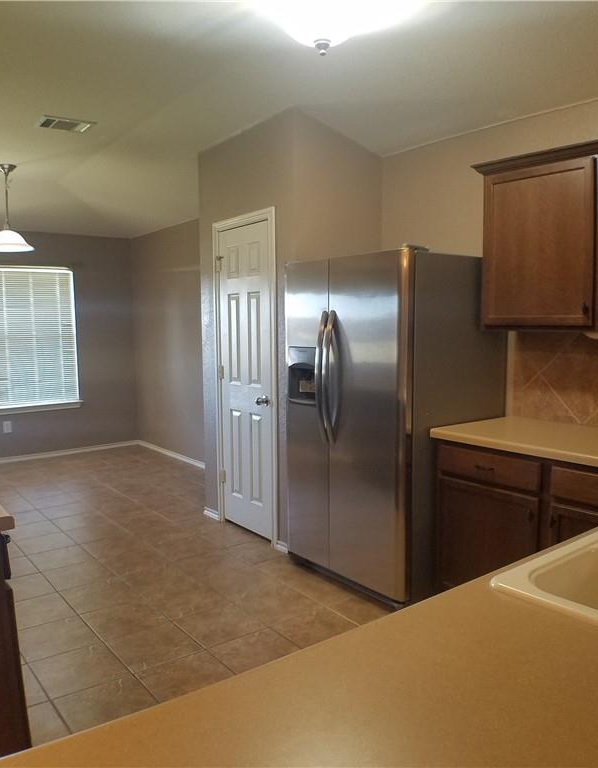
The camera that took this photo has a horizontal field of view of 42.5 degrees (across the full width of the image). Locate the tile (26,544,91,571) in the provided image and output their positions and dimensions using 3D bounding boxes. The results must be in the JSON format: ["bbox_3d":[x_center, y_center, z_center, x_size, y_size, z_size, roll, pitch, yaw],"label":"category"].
[{"bbox_3d":[-1.377,1.021,4.469,0.335,0.010,0.335,-5,8,-33],"label":"tile"}]

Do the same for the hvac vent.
[{"bbox_3d":[-1.403,-1.545,4.598,0.320,0.030,0.270,-5,8,-33],"label":"hvac vent"}]

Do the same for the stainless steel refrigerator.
[{"bbox_3d":[0.495,0.170,4.242,0.780,1.725,0.970,-4,6,-33],"label":"stainless steel refrigerator"}]

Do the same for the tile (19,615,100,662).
[{"bbox_3d":[-1.094,1.146,3.458,0.338,0.012,0.365,-5,6,-34],"label":"tile"}]

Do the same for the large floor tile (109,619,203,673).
[{"bbox_3d":[-0.623,1.141,3.337,0.335,0.010,0.335,-5,8,-33],"label":"large floor tile"}]

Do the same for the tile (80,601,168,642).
[{"bbox_3d":[-0.811,1.111,3.619,0.335,0.010,0.335,-5,8,-33],"label":"tile"}]

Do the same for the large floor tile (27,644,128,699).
[{"bbox_3d":[-0.896,1.169,3.137,0.338,0.012,0.365,-5,6,-34],"label":"large floor tile"}]

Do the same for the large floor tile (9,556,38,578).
[{"bbox_3d":[-1.658,1.046,4.282,0.335,0.010,0.335,-5,8,-33],"label":"large floor tile"}]

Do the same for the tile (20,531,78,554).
[{"bbox_3d":[-1.627,1.030,4.948,0.338,0.012,0.365,-5,6,-34],"label":"tile"}]

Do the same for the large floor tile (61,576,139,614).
[{"bbox_3d":[-1.032,1.100,3.978,0.338,0.012,0.365,-5,6,-34],"label":"large floor tile"}]

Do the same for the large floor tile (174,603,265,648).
[{"bbox_3d":[-0.362,1.120,3.562,0.338,0.012,0.365,-5,6,-34],"label":"large floor tile"}]

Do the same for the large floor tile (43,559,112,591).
[{"bbox_3d":[-1.238,1.075,4.314,0.338,0.012,0.365,-5,6,-34],"label":"large floor tile"}]

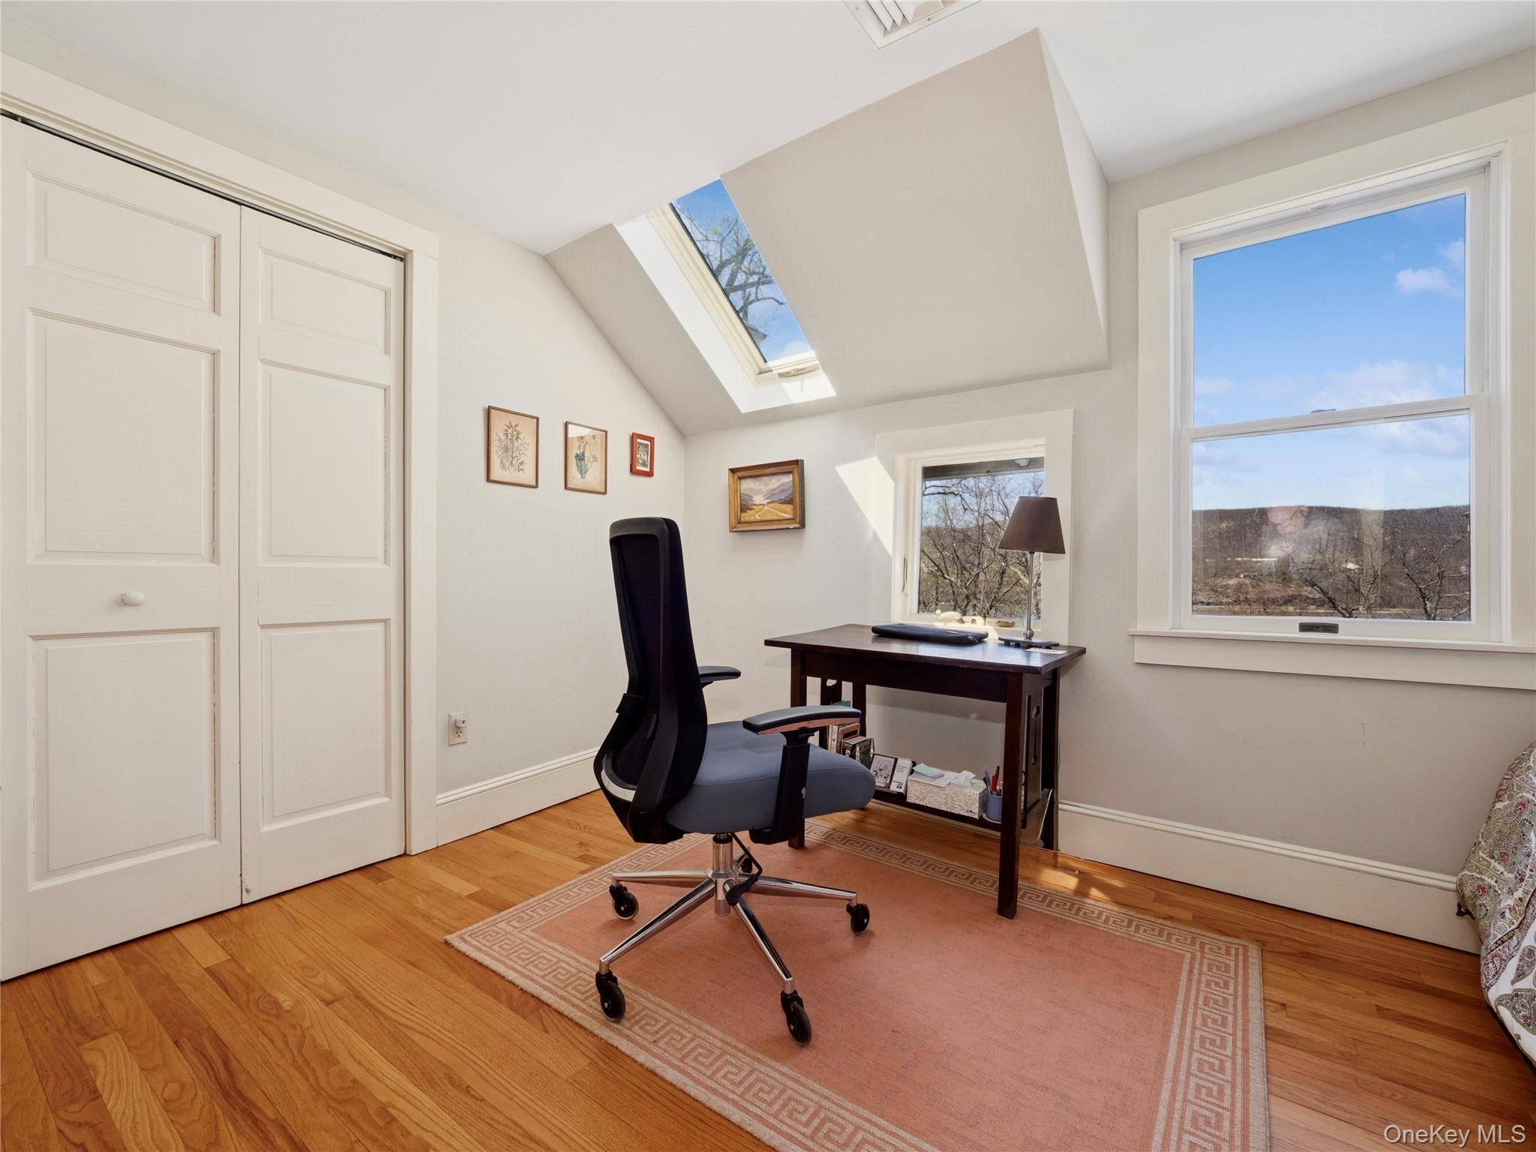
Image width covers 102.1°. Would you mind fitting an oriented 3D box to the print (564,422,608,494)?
[{"bbox_3d":[-0.812,-0.519,2.780,0.018,0.293,0.227,0,0,36],"label":"print"}]

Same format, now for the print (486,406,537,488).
[{"bbox_3d":[-1.021,-0.511,2.495,0.018,0.295,0.223,0,0,36],"label":"print"}]

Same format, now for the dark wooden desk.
[{"bbox_3d":[0.543,0.609,2.191,0.946,0.739,0.591,0,0,37],"label":"dark wooden desk"}]

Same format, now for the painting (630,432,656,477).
[{"bbox_3d":[-0.616,-0.590,3.047,0.017,0.197,0.148,0,0,36],"label":"painting"}]

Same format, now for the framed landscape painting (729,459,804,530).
[{"bbox_3d":[-0.011,-0.371,2.962,0.419,0.315,0.037,0,0,36],"label":"framed landscape painting"}]

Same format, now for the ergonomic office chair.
[{"bbox_3d":[-0.088,0.420,1.669,0.729,1.118,0.729,0,0,-23],"label":"ergonomic office chair"}]

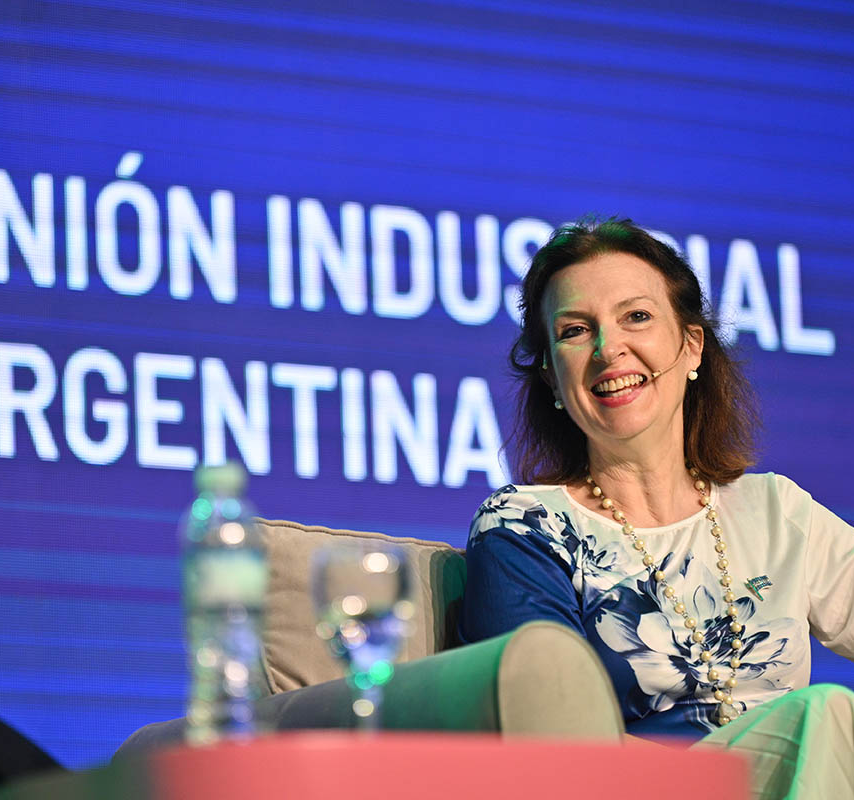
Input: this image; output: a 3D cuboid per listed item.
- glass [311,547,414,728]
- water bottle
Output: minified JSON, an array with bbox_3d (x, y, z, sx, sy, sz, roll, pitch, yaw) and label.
[{"bbox_3d":[-0.048,0.187,4.170,0.070,0.153,0.070,-2,-9,0],"label":"glass"},{"bbox_3d":[-0.153,0.157,4.150,0.060,0.214,0.060,-2,-9,0],"label":"water bottle"}]

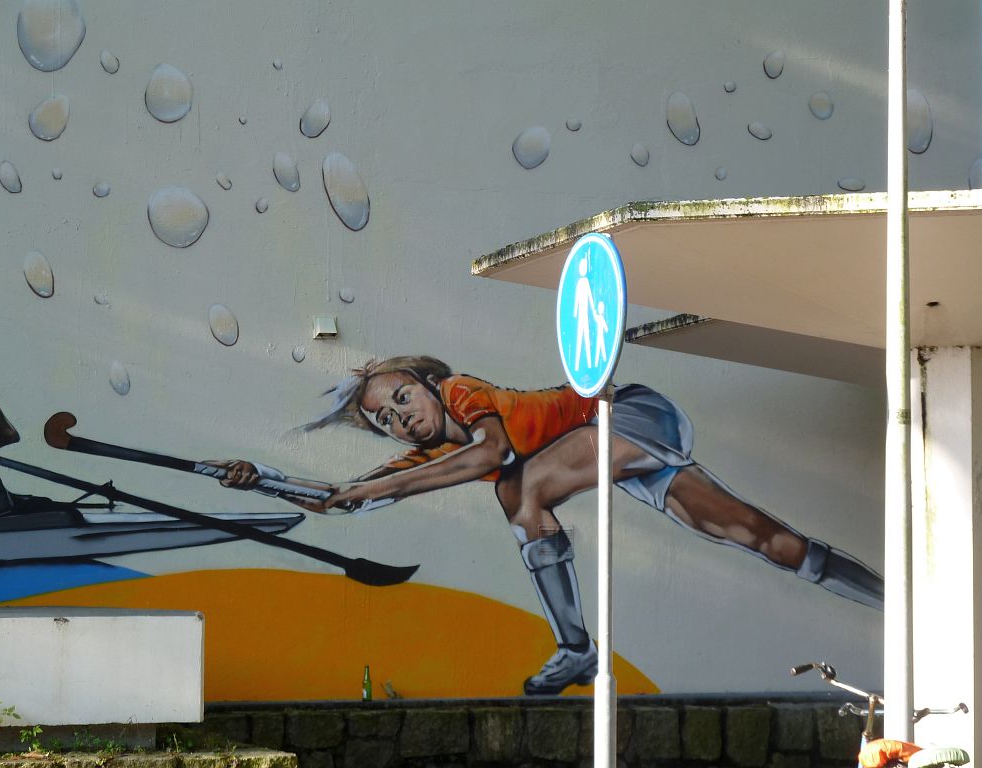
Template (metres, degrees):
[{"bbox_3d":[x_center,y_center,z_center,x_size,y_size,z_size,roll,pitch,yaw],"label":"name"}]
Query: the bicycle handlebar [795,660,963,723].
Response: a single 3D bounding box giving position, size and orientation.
[{"bbox_3d":[1.669,1.321,12.200,0.670,0.260,0.340,-1,-4,18],"label":"bicycle handlebar"}]

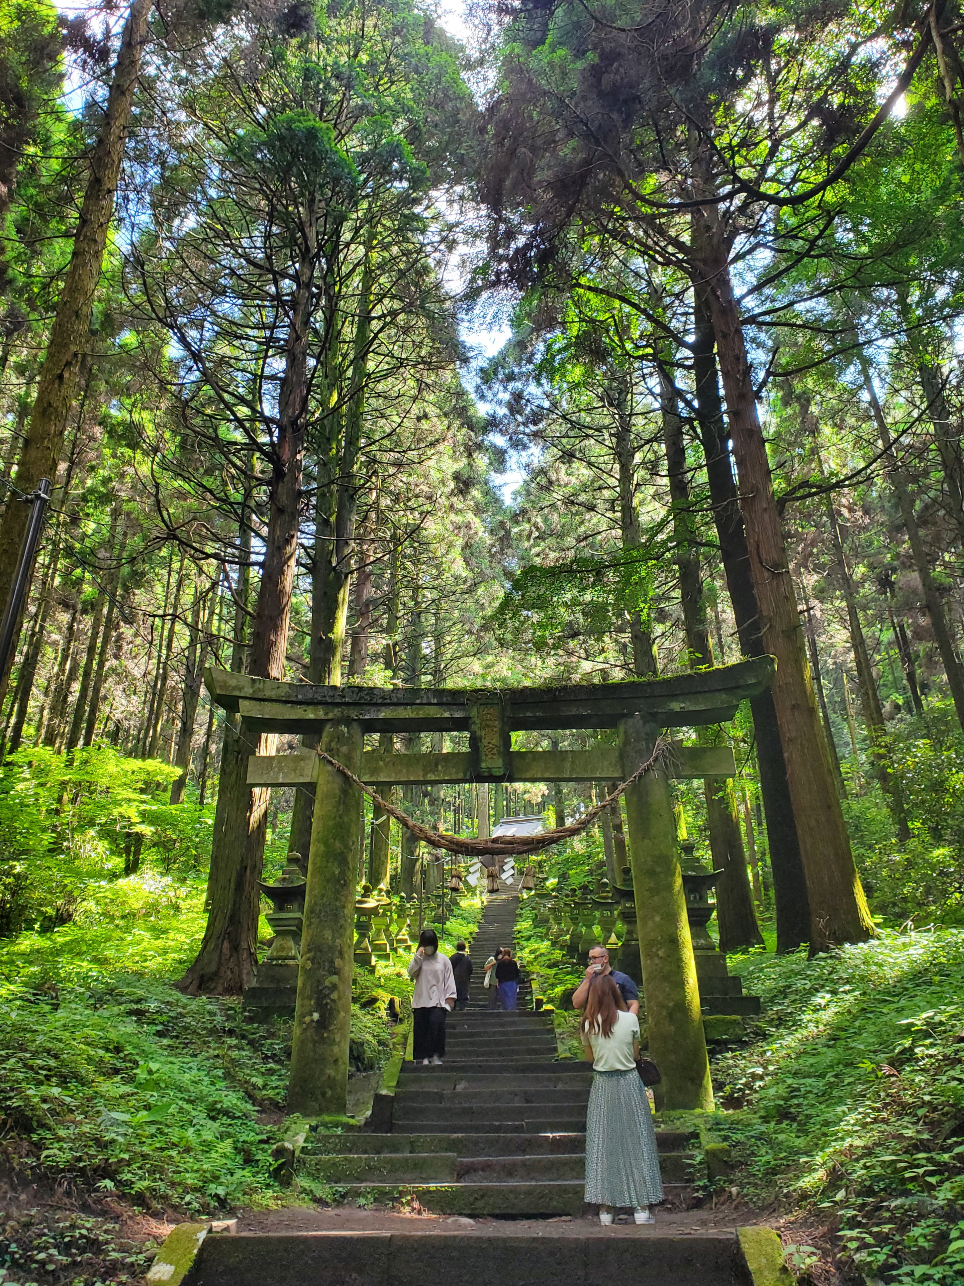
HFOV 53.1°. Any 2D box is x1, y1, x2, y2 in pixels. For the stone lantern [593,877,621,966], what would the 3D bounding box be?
[{"bbox_3d":[2.814,6.255,21.739,0.660,1.939,0.660,-1,-26,1],"label":"stone lantern"}]

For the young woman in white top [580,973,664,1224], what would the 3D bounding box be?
[{"bbox_3d":[0.938,3.151,6.745,0.540,1.600,0.420,-4,-26,6],"label":"young woman in white top"}]

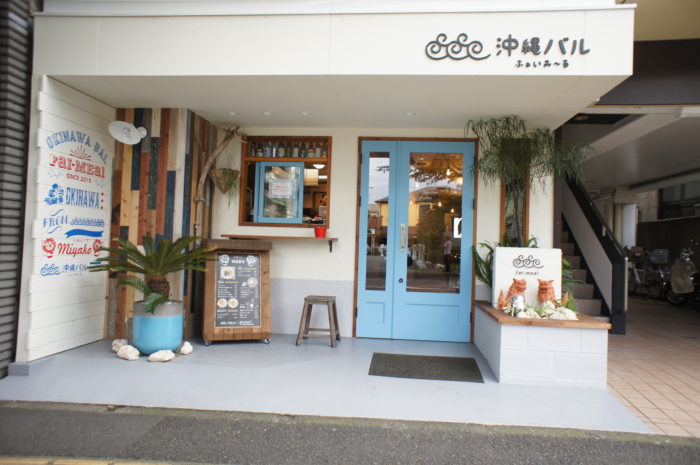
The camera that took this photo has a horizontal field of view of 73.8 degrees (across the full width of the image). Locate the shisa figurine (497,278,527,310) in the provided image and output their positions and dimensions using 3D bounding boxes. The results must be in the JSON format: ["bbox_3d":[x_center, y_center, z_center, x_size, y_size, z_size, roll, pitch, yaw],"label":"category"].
[{"bbox_3d":[1.362,0.521,3.899,0.204,0.275,0.224,2,-1,-33],"label":"shisa figurine"}]

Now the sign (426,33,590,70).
[{"bbox_3d":[1.113,-1.282,3.292,1.131,0.270,0.031,2,-1,5],"label":"sign"}]

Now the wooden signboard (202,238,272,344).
[{"bbox_3d":[-1.094,0.584,4.648,0.642,1.004,0.306,2,-1,-9],"label":"wooden signboard"}]

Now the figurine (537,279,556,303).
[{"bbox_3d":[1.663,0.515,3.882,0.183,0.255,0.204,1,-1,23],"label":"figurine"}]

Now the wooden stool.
[{"bbox_3d":[-0.305,0.876,4.694,0.377,0.469,0.367,2,-1,5],"label":"wooden stool"}]

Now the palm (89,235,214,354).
[{"bbox_3d":[-1.755,0.552,4.188,1.101,1.019,0.897,2,-1,5],"label":"palm"}]

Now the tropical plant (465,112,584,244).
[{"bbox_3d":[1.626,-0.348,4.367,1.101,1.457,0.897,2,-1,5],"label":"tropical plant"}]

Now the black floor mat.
[{"bbox_3d":[0.636,1.125,3.943,0.897,0.014,0.713,2,-1,5],"label":"black floor mat"}]

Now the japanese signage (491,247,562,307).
[{"bbox_3d":[1.551,0.412,4.078,0.545,0.550,0.112,2,-1,5],"label":"japanese signage"}]

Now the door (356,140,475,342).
[{"bbox_3d":[0.706,0.087,4.959,1.213,2.109,0.061,2,-1,5],"label":"door"}]

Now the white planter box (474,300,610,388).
[{"bbox_3d":[1.604,0.922,4.168,0.825,0.482,1.315,2,-1,5],"label":"white planter box"}]

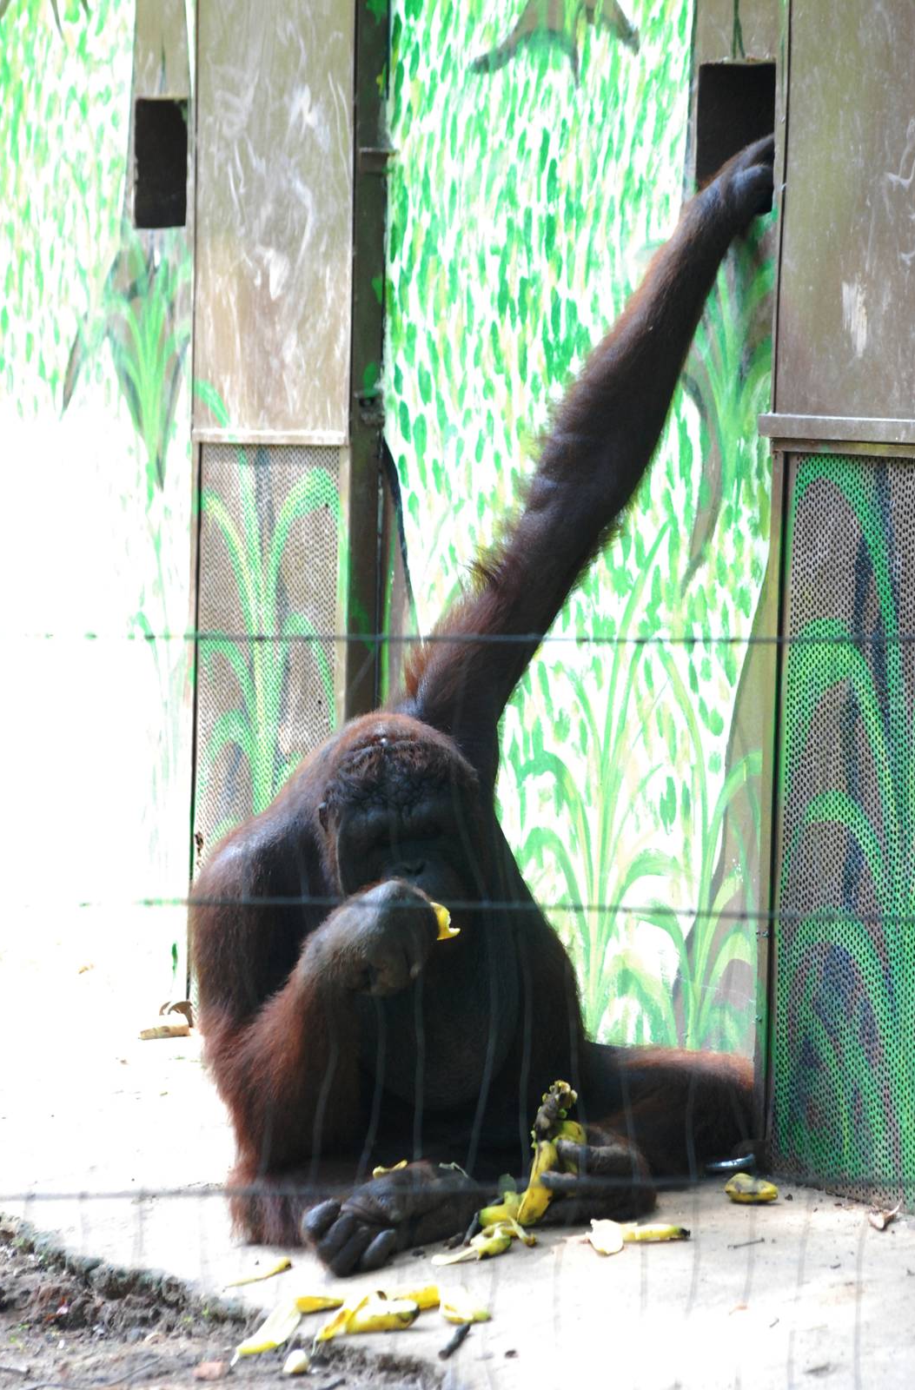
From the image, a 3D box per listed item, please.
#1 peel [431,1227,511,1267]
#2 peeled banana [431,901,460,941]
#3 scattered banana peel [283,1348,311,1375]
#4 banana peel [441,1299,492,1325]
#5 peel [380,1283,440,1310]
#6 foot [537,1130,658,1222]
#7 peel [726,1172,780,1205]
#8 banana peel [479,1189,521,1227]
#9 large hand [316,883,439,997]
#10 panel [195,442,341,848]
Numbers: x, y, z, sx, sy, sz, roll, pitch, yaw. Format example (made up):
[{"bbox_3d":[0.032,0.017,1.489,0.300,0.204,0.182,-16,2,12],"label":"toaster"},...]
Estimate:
[{"bbox_3d":[0.019,0.714,11.250,0.105,0.036,0.055,-1,4,-30],"label":"peel"},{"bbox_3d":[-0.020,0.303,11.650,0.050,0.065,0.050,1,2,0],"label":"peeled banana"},{"bbox_3d":[-0.194,0.805,10.500,0.035,0.033,0.036,1,2,0],"label":"scattered banana peel"},{"bbox_3d":[0.011,0.777,10.950,0.066,0.033,0.055,1,2,0],"label":"banana peel"},{"bbox_3d":[-0.062,0.764,11.050,0.082,0.034,0.050,1,2,0],"label":"peel"},{"bbox_3d":[0.183,0.631,11.400,0.165,0.115,0.110,-1,4,-30],"label":"foot"},{"bbox_3d":[0.389,0.653,11.500,0.074,0.036,0.042,0,3,-9],"label":"peel"},{"bbox_3d":[0.058,0.689,11.650,0.060,0.049,0.050,1,2,0],"label":"banana peel"},{"bbox_3d":[-0.104,0.317,11.300,0.125,0.145,0.125,-2,4,-34],"label":"large hand"},{"bbox_3d":[-0.318,0.080,14.400,0.030,0.990,0.630,1,2,-23],"label":"panel"}]

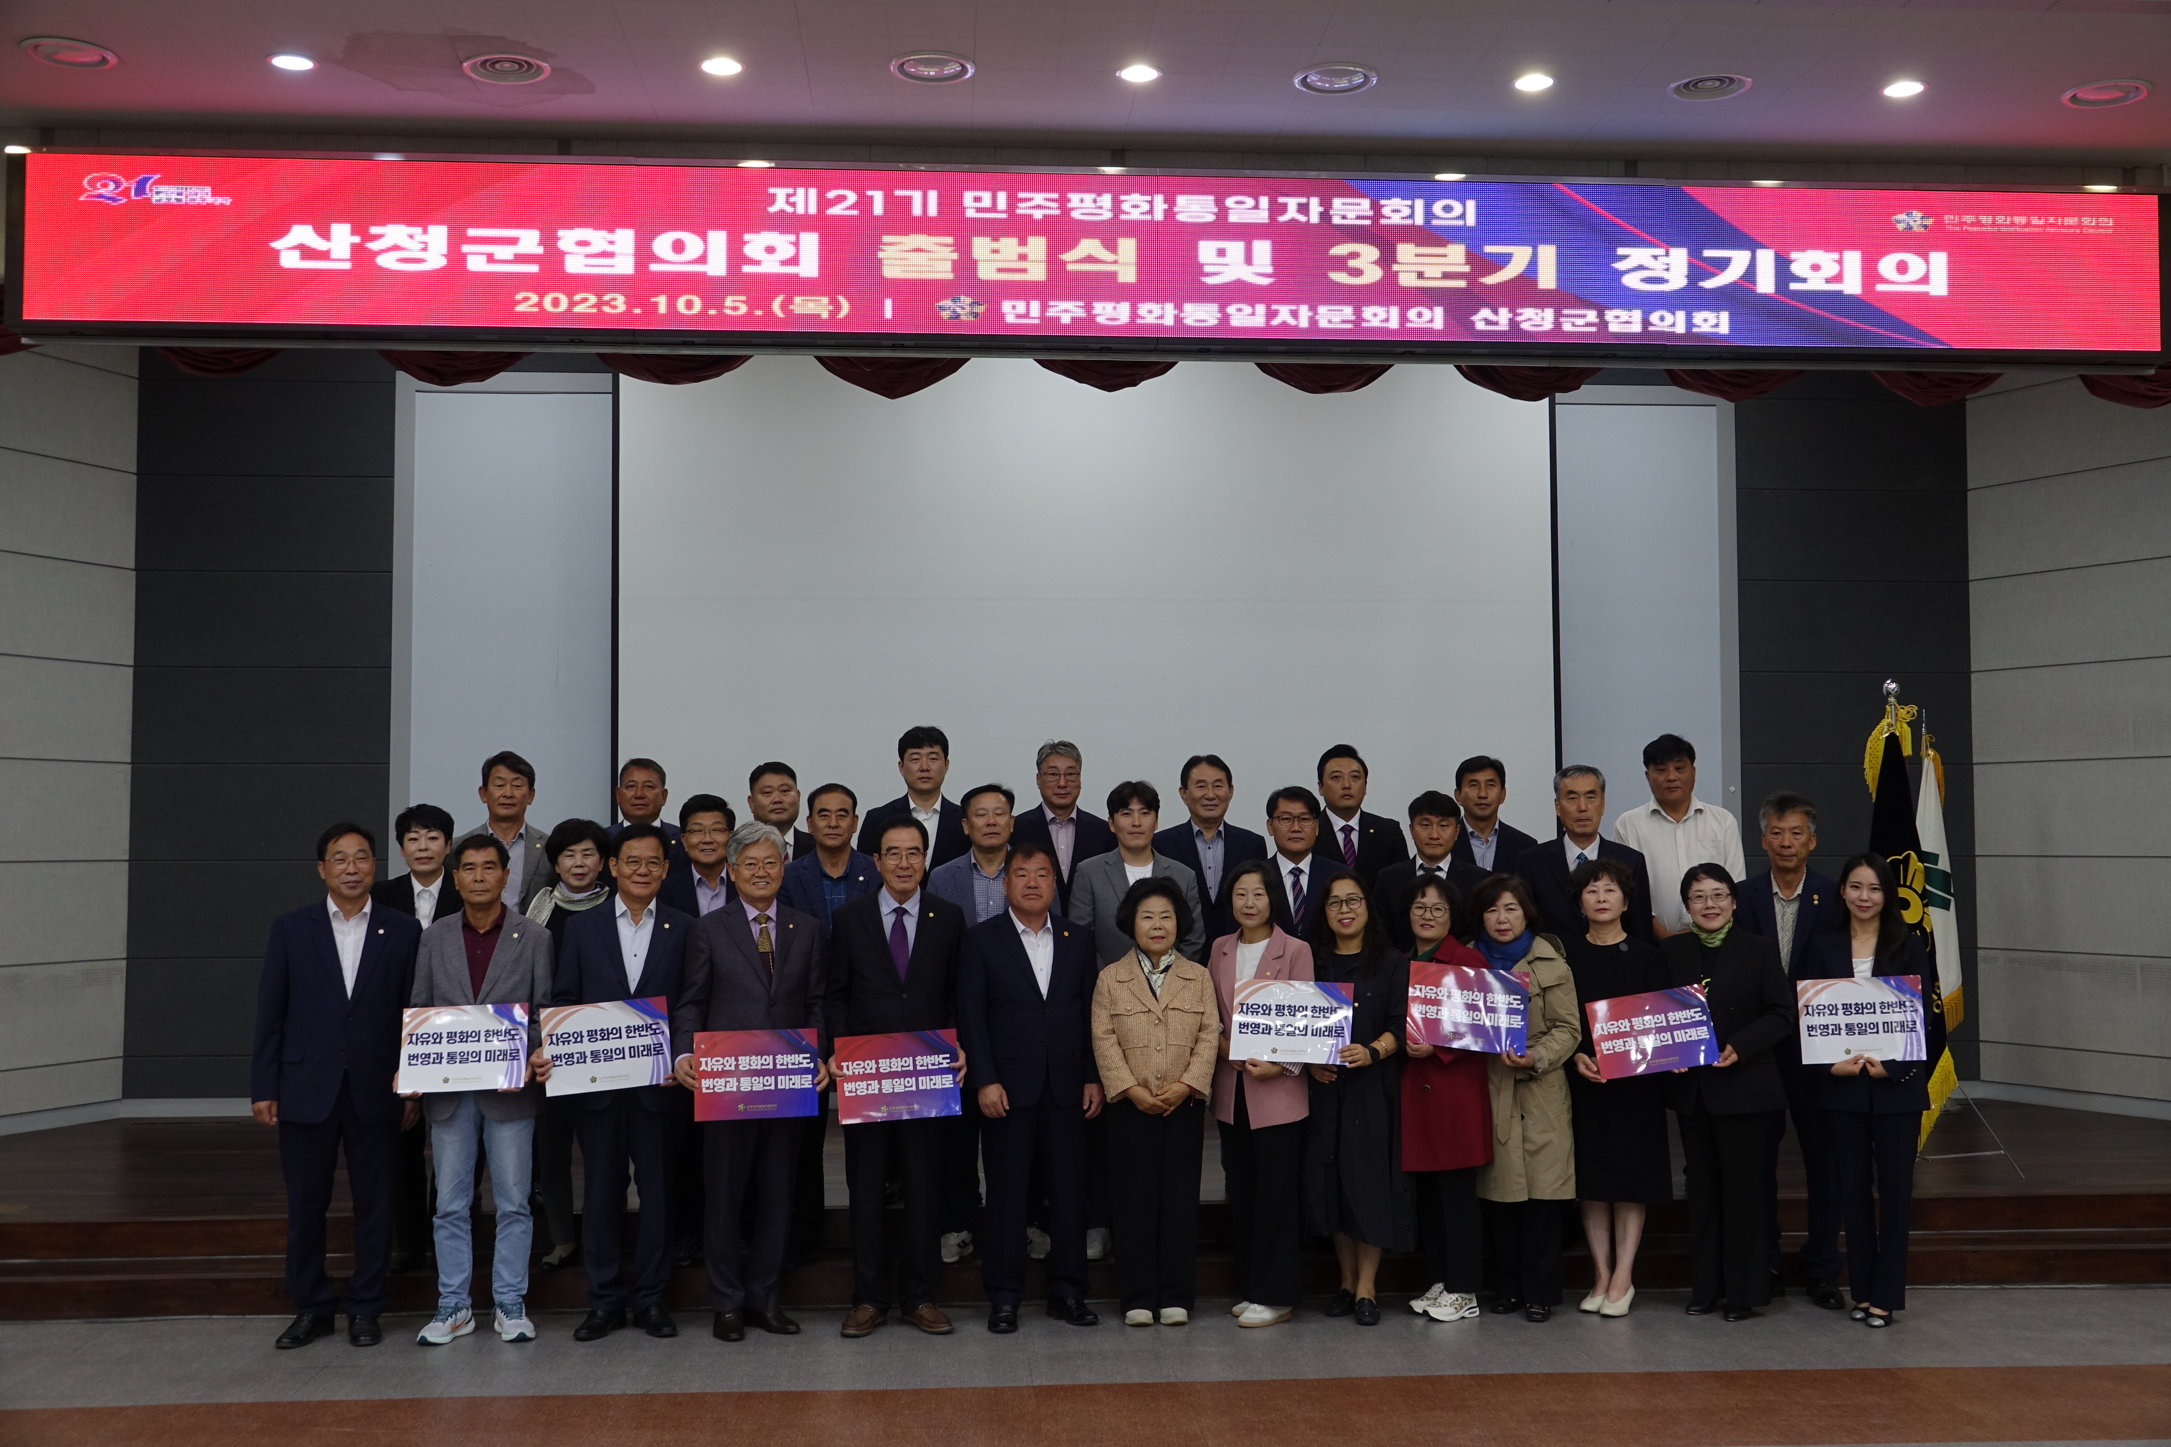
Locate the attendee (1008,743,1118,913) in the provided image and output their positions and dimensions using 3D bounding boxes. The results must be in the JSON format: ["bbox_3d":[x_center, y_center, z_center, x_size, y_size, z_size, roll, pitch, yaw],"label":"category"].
[{"bbox_3d":[-0.082,0.958,8.440,0.520,1.782,0.330,0,-3,-2],"label":"attendee"}]

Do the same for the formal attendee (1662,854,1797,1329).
[{"bbox_3d":[2.245,1.283,7.610,0.480,1.584,0.360,-1,-3,16],"label":"formal attendee"}]

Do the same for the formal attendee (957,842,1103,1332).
[{"bbox_3d":[-0.188,1.253,7.620,0.500,1.669,0.340,0,-3,-6],"label":"formal attendee"}]

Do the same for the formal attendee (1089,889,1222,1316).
[{"bbox_3d":[0.255,1.310,7.624,0.450,1.538,0.320,0,-3,-2],"label":"formal attendee"}]

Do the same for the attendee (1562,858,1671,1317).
[{"bbox_3d":[1.908,1.285,7.743,0.420,1.598,0.350,-1,-3,10],"label":"attendee"}]

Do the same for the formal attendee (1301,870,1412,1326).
[{"bbox_3d":[0.955,1.297,7.614,0.430,1.561,0.360,-1,-3,15],"label":"formal attendee"}]

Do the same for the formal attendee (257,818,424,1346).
[{"bbox_3d":[-2.515,1.201,7.310,0.560,1.726,0.340,1,-3,-12],"label":"formal attendee"}]

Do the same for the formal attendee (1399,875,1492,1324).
[{"bbox_3d":[1.284,1.309,7.648,0.400,1.539,0.350,-2,-3,25],"label":"formal attendee"}]

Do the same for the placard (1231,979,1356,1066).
[{"bbox_3d":[0.707,1.022,7.420,0.420,0.297,0.025,2,-13,2],"label":"placard"}]

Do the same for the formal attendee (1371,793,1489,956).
[{"bbox_3d":[1.295,1.107,8.103,0.480,1.707,0.320,0,-3,6],"label":"formal attendee"}]

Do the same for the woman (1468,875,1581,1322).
[{"bbox_3d":[1.557,1.315,7.739,0.470,1.551,0.370,-1,-3,17],"label":"woman"}]

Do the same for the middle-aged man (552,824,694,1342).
[{"bbox_3d":[-1.593,1.208,7.413,0.510,1.723,0.380,0,-3,-6],"label":"middle-aged man"}]

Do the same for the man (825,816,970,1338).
[{"bbox_3d":[-0.658,1.202,7.550,0.490,1.765,0.380,0,-3,-5],"label":"man"}]

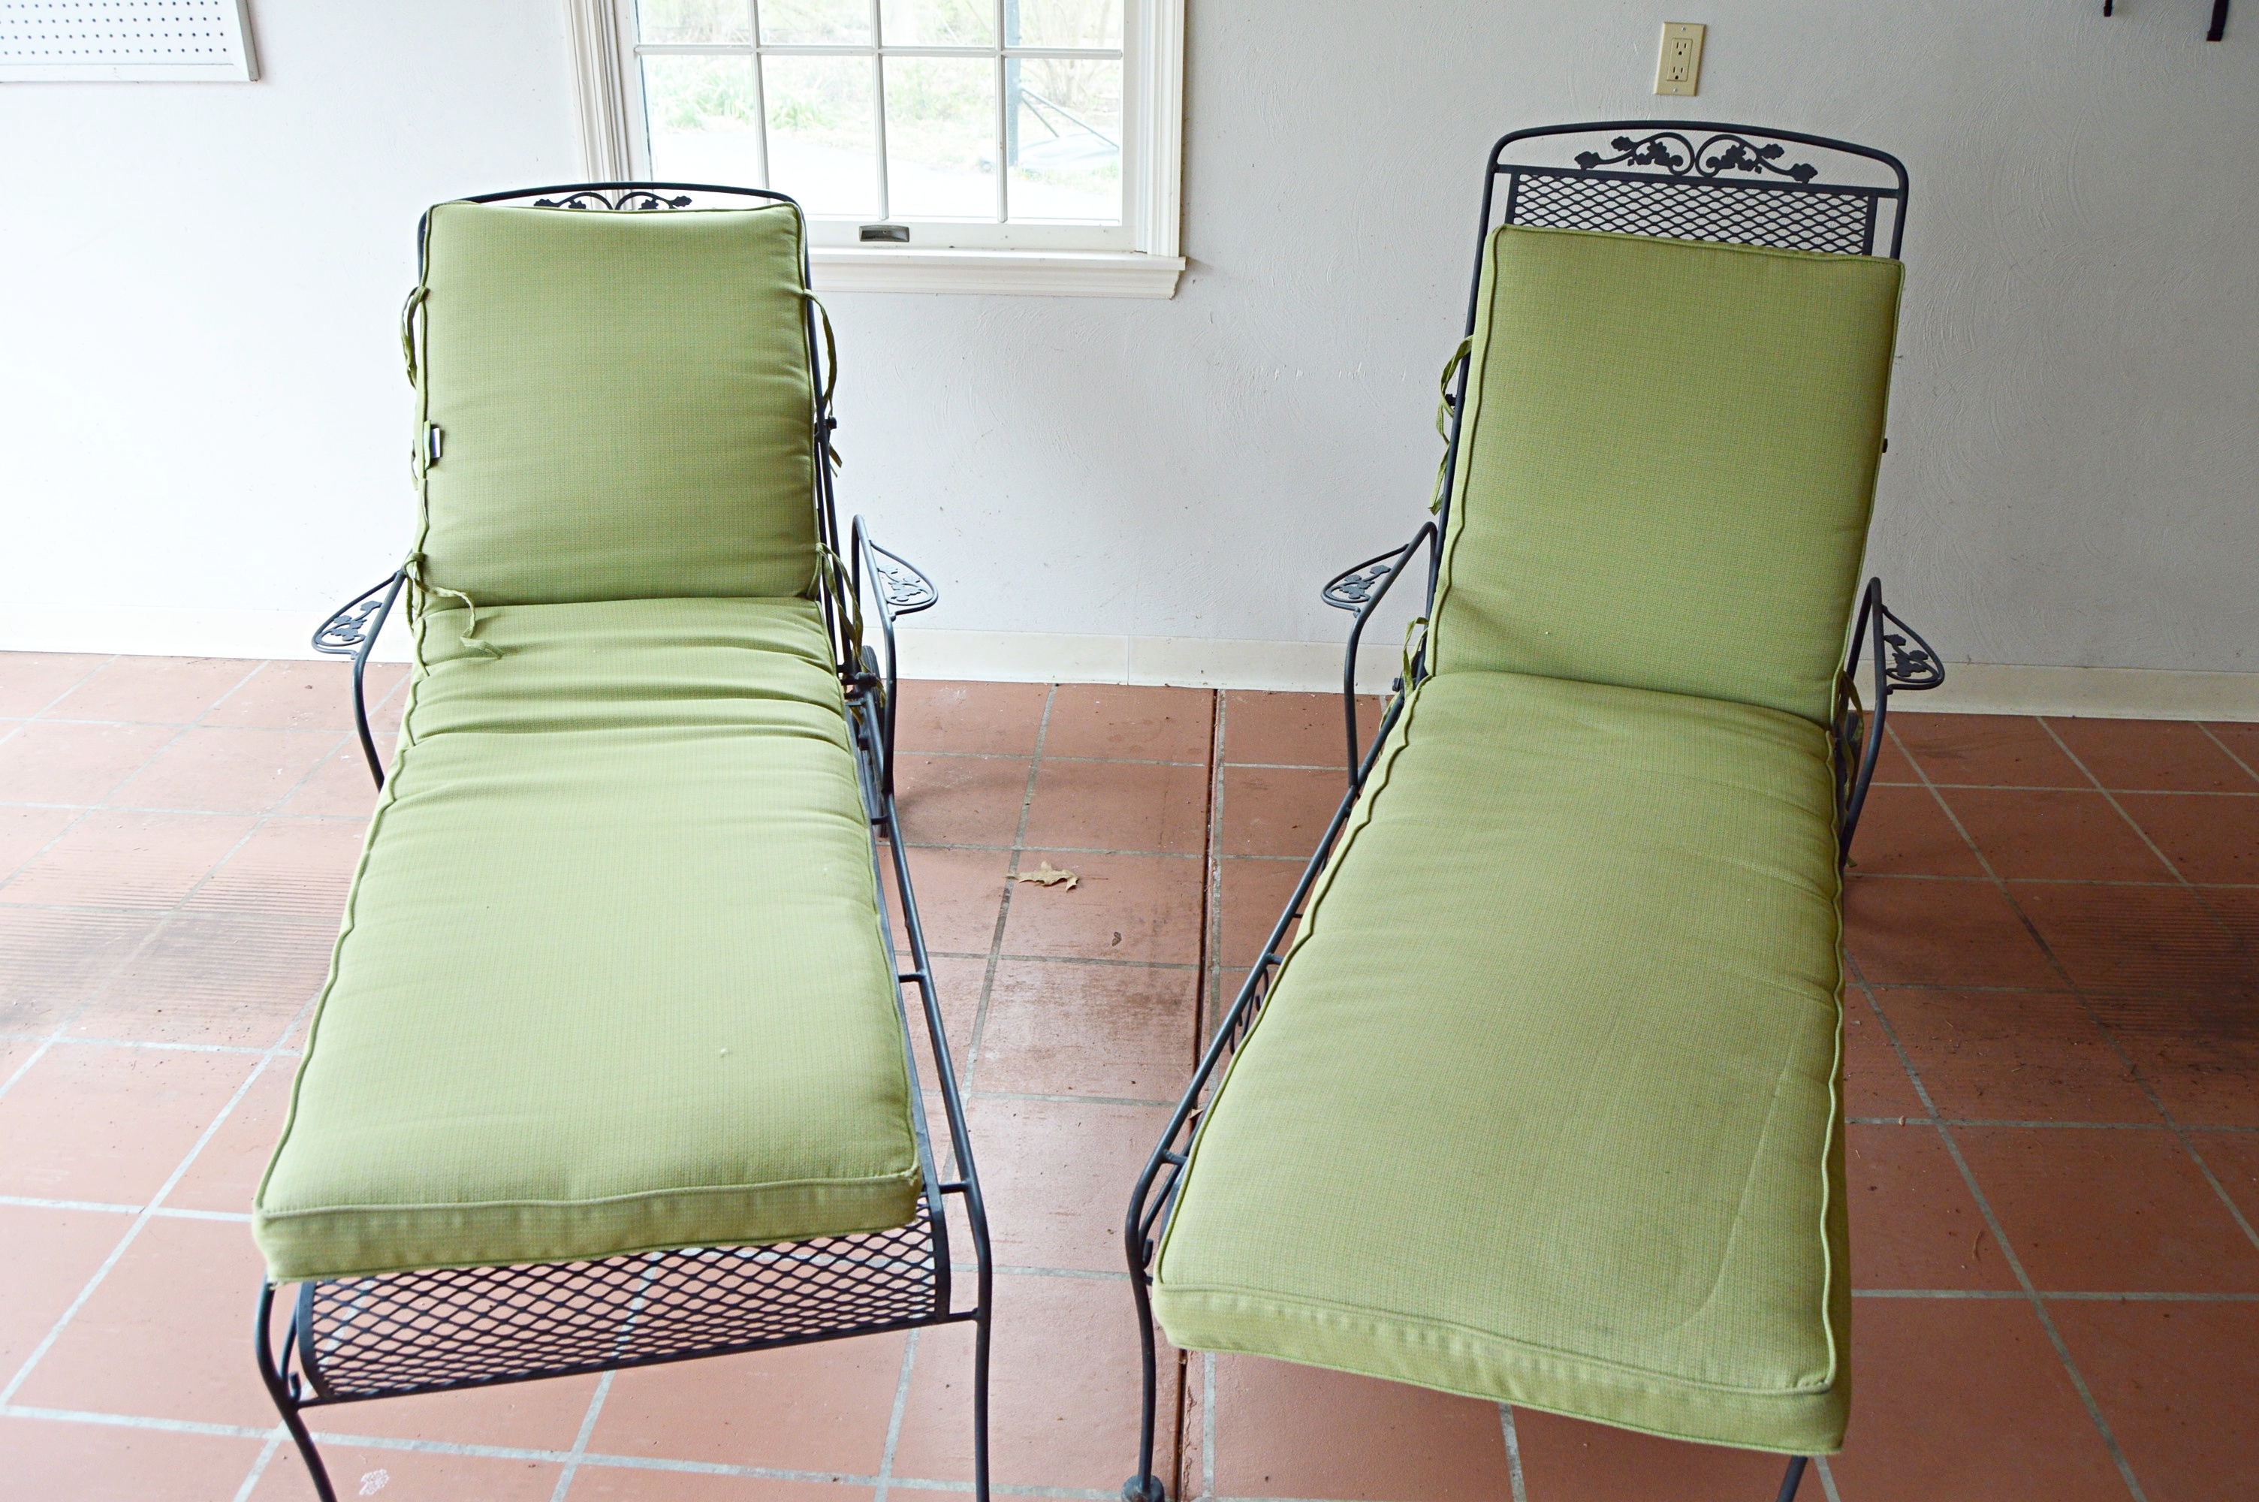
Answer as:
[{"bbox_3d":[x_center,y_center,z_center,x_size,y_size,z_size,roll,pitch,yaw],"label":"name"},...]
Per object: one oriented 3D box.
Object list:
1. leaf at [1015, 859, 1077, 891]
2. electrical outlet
[{"bbox_3d":[-0.133,0.202,2.735,0.105,0.021,0.062,4,29,7],"label":"leaf"},{"bbox_3d":[0.900,-1.129,2.765,0.071,0.115,0.008,2,29,2],"label":"electrical outlet"}]

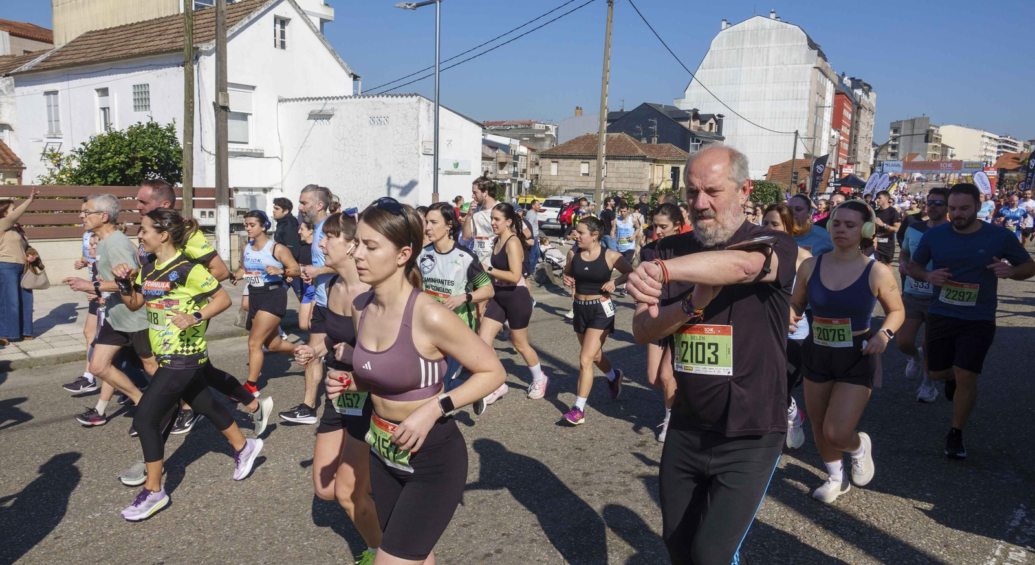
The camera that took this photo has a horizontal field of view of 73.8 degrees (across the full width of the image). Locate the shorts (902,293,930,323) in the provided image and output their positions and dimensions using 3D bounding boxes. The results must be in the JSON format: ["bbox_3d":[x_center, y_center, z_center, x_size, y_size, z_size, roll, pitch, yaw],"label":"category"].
[{"bbox_3d":[3.380,0.190,5.700,0.380,0.330,0.330,7,9,35],"label":"shorts"}]

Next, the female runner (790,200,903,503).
[{"bbox_3d":[1.729,0.352,3.620,0.540,1.600,0.620,7,10,39],"label":"female runner"}]

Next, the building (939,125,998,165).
[{"bbox_3d":[185.400,-54.500,288.000,19.000,19.000,27.000,9,11,44],"label":"building"}]

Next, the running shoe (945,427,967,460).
[{"bbox_3d":[2.888,1.061,4.541,0.113,0.122,0.290,7,9,32],"label":"running shoe"}]

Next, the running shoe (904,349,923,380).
[{"bbox_3d":[3.335,0.690,5.800,0.110,0.280,0.130,27,14,40],"label":"running shoe"}]

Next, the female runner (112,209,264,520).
[{"bbox_3d":[-1.704,0.415,3.618,0.500,1.563,0.800,8,10,37],"label":"female runner"}]

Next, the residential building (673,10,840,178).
[{"bbox_3d":[36.000,-24.400,103.500,19.500,27.000,21.000,6,9,31],"label":"residential building"}]

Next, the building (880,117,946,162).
[{"bbox_3d":[145.744,-49.273,253.038,13.000,22.000,16.000,-4,9,-34],"label":"building"}]

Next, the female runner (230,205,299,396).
[{"bbox_3d":[-2.088,0.186,5.718,0.500,1.558,0.710,8,10,37],"label":"female runner"}]

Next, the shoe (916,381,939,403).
[{"bbox_3d":[3.281,0.883,5.520,0.290,0.130,0.110,-6,10,-42],"label":"shoe"}]

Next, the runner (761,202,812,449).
[{"bbox_3d":[1.581,0.308,4.170,0.520,1.600,0.720,7,10,40],"label":"runner"}]

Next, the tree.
[{"bbox_3d":[-7.900,-1.600,13.300,2.400,2.900,2.600,9,11,44],"label":"tree"}]

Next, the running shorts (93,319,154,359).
[{"bbox_3d":[-2.900,0.370,5.050,0.380,0.360,0.370,-5,10,-42],"label":"running shorts"}]

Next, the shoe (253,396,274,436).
[{"bbox_3d":[-1.669,0.874,4.520,0.105,0.285,0.125,8,-20,42],"label":"shoe"}]

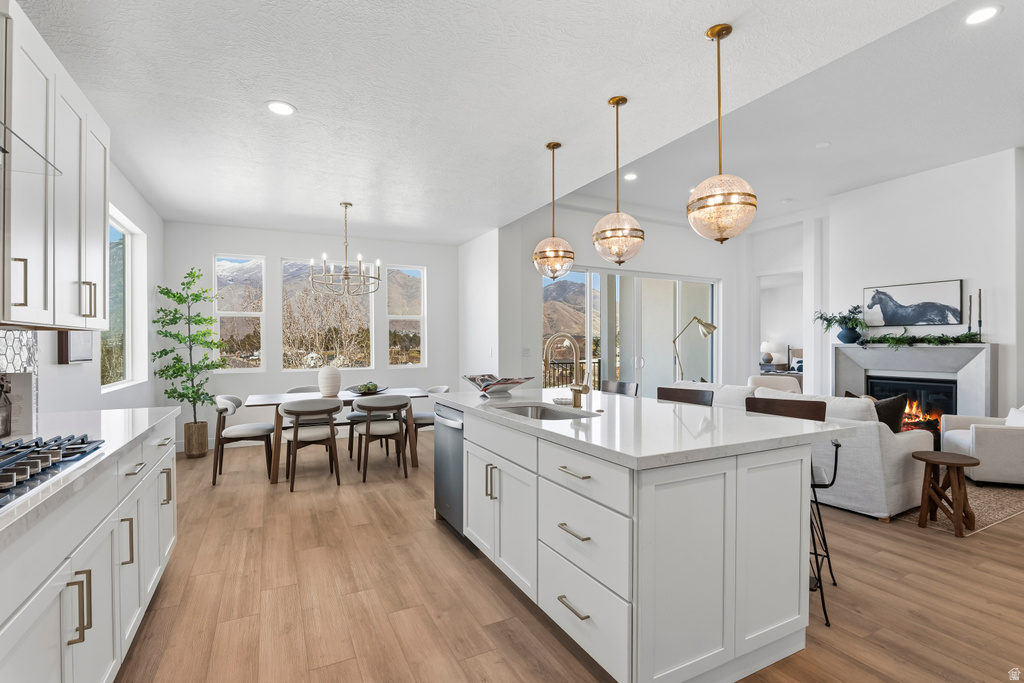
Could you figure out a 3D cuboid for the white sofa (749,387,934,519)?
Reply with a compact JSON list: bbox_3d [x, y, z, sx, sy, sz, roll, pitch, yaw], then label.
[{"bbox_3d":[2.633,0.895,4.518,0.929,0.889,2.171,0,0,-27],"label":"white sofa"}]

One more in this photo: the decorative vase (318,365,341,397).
[{"bbox_3d":[-1.985,0.435,4.949,0.227,0.328,0.227,0,0,-27],"label":"decorative vase"}]

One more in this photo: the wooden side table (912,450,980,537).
[{"bbox_3d":[3.092,1.077,3.241,0.374,0.505,0.374,0,0,-27],"label":"wooden side table"}]

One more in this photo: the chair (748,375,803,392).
[{"bbox_3d":[3.793,0.908,6.598,0.760,0.840,0.780,0,0,34],"label":"chair"}]

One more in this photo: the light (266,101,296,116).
[{"bbox_3d":[-1.439,-1.449,2.828,0.187,0.025,0.187,0,0,-27],"label":"light"}]

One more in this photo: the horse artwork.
[{"bbox_3d":[4.760,-0.435,5.470,0.040,0.495,0.949,0,0,-27],"label":"horse artwork"}]

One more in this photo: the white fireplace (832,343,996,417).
[{"bbox_3d":[4.741,0.672,5.471,0.250,1.300,1.511,0,0,-28],"label":"white fireplace"}]

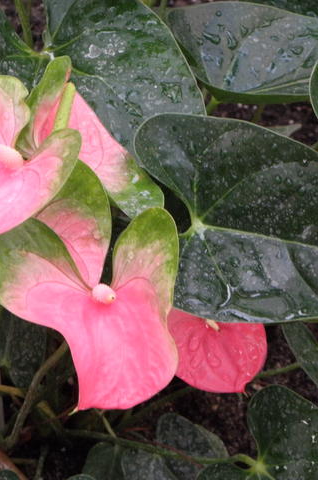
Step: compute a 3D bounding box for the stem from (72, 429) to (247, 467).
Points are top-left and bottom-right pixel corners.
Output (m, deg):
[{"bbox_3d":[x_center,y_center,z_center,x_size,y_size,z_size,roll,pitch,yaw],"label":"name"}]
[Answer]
[{"bbox_3d":[0.000,0.140,1.750,0.127,0.012,0.012,9,0,9],"label":"stem"}]

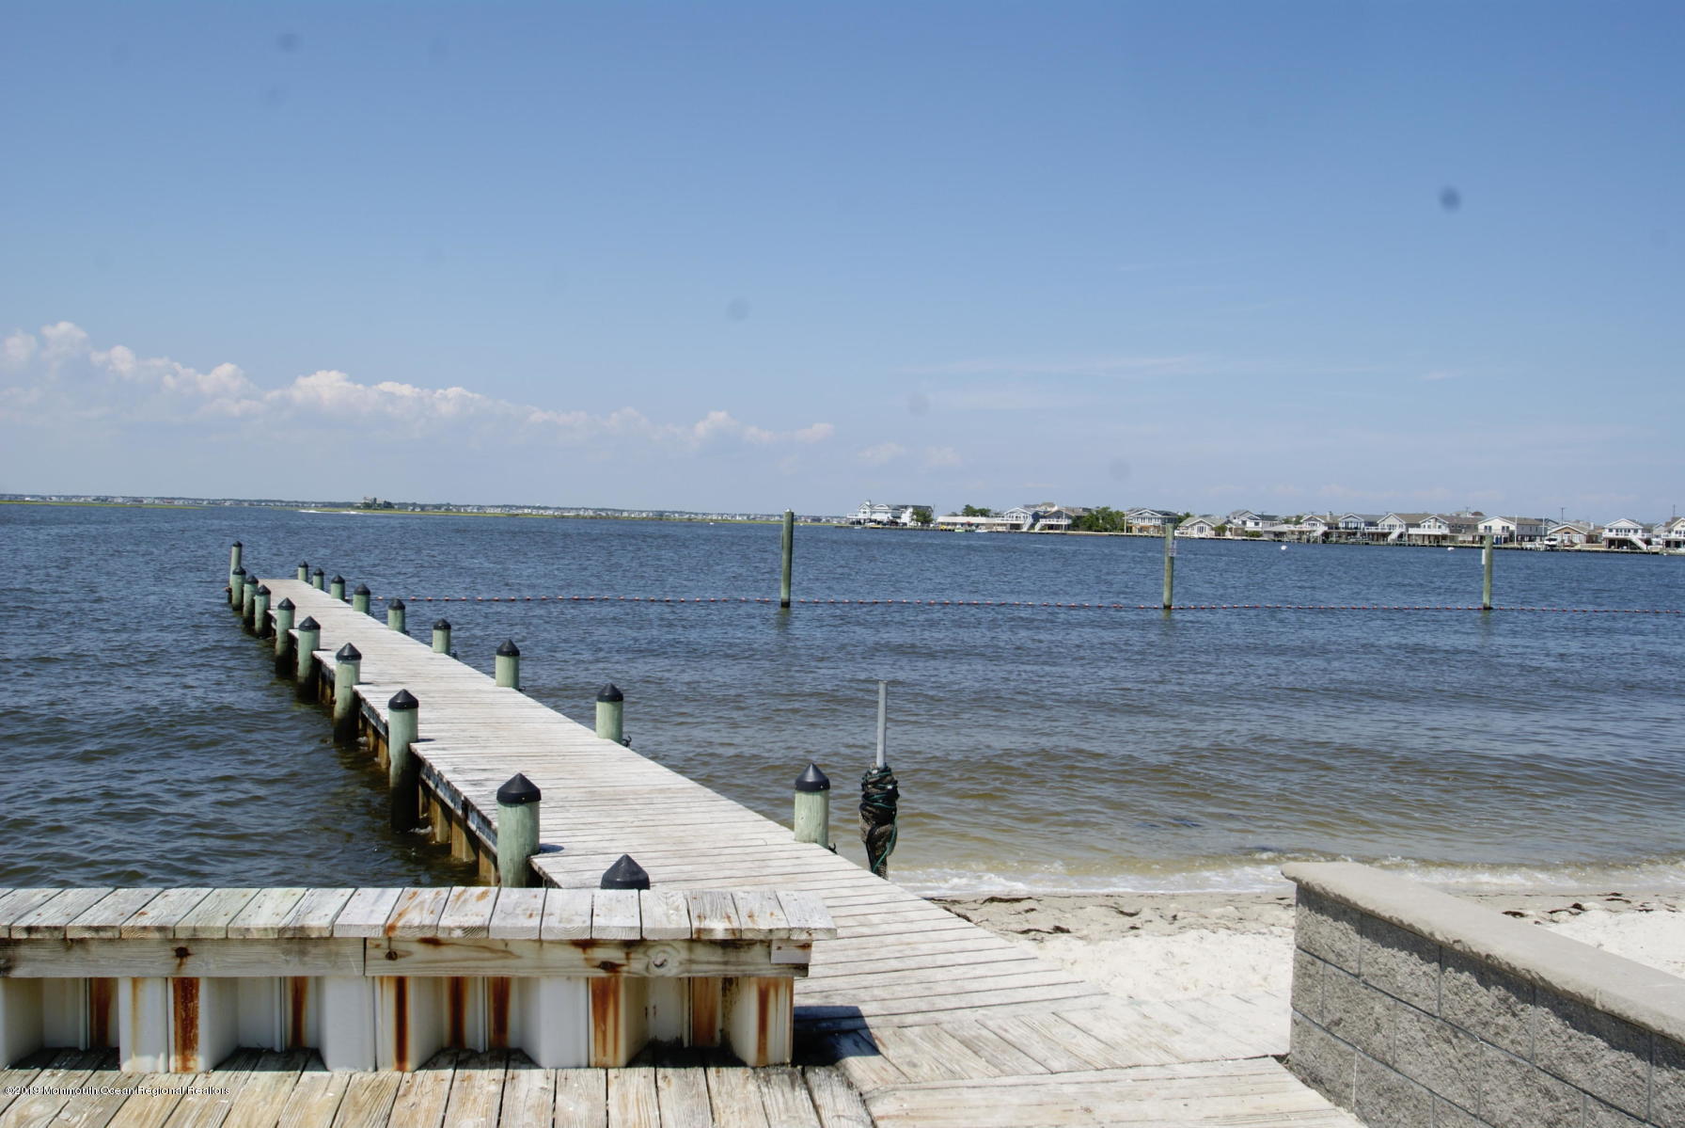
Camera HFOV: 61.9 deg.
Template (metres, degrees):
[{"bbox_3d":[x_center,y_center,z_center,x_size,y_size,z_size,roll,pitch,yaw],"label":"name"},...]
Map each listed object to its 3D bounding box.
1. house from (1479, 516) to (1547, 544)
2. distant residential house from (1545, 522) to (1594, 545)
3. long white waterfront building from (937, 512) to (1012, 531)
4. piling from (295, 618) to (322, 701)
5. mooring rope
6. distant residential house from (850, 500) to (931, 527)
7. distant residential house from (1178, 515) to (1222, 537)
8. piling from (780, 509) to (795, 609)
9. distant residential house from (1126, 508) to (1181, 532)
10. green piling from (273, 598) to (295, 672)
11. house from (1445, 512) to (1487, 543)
[{"bbox_3d":[152.524,-7.648,320.000,13.000,6.500,9.400,0,2,-41],"label":"house"},{"bbox_3d":[155.071,-6.242,300.000,8.500,5.000,8.000,0,2,-44],"label":"distant residential house"},{"bbox_3d":[40.065,-12.614,430.000,20.500,5.000,10.000,2,2,28],"label":"long white waterfront building"},{"bbox_3d":[-5.813,1.018,15.300,0.240,0.860,0.240,2,2,0],"label":"piling"},{"bbox_3d":[7.696,1.121,37.881,37.800,0.150,0.400,1,2,-16],"label":"mooring rope"},{"bbox_3d":[15.381,-16.026,450.000,22.000,8.000,13.000,2,2,27],"label":"distant residential house"},{"bbox_3d":[94.576,-9.832,372.000,9.200,5.000,9.000,3,2,40],"label":"distant residential house"},{"bbox_3d":[-1.299,-0.109,33.100,0.225,2.310,0.225,2,2,0],"label":"piling"},{"bbox_3d":[87.256,-12.001,394.000,11.500,6.700,11.000,3,2,37],"label":"distant residential house"},{"bbox_3d":[-7.023,0.904,17.700,0.225,0.910,0.225,2,2,0],"label":"green piling"},{"bbox_3d":[142.622,-7.997,322.000,8.500,6.600,7.500,0,2,-42],"label":"house"}]

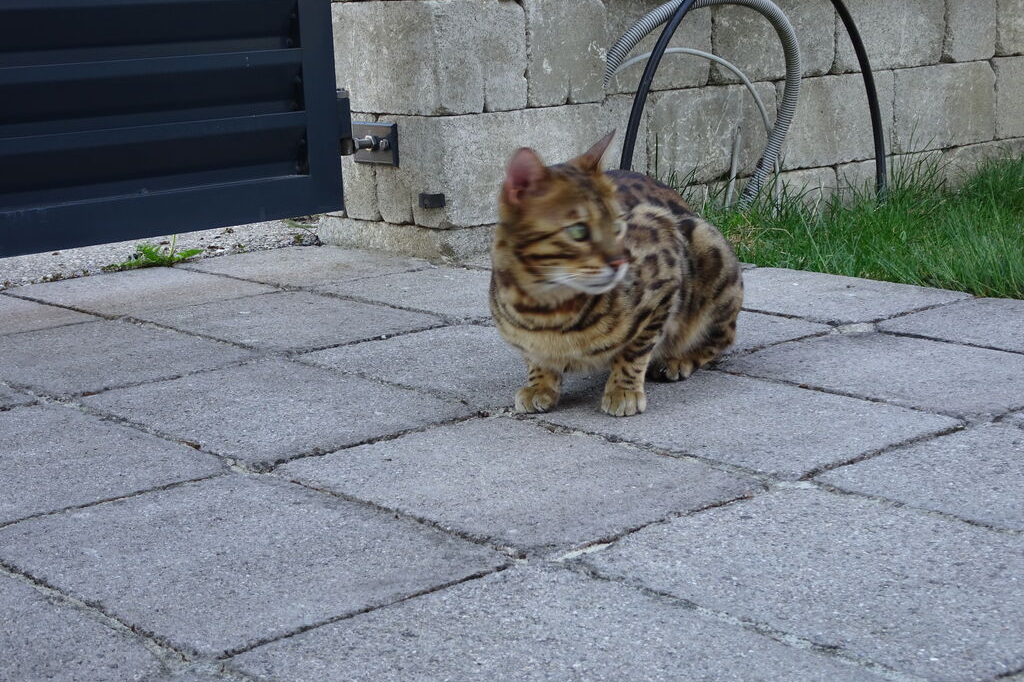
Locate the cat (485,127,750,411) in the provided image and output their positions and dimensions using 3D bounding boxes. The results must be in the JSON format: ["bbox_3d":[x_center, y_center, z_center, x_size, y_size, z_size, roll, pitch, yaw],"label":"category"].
[{"bbox_3d":[0.110,-0.076,1.496,0.160,0.225,0.290,4,13,23],"label":"cat"}]

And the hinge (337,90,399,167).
[{"bbox_3d":[-0.203,-0.275,2.241,0.068,0.100,0.078,-12,16,-41],"label":"hinge"}]

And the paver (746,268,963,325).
[{"bbox_3d":[0.319,-0.025,1.911,0.214,0.055,0.301,-12,16,-41],"label":"paver"}]

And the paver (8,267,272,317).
[{"bbox_3d":[-0.436,-0.034,2.048,0.222,0.055,0.259,-12,16,-41],"label":"paver"}]

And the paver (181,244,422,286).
[{"bbox_3d":[-0.261,-0.070,2.199,0.230,0.055,0.270,-12,16,-41],"label":"paver"}]

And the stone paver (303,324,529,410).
[{"bbox_3d":[-0.031,0.046,1.615,0.222,0.055,0.299,-12,16,-41],"label":"stone paver"}]

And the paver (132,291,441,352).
[{"bbox_3d":[-0.240,0.004,1.839,0.222,0.055,0.304,-12,16,-41],"label":"paver"}]

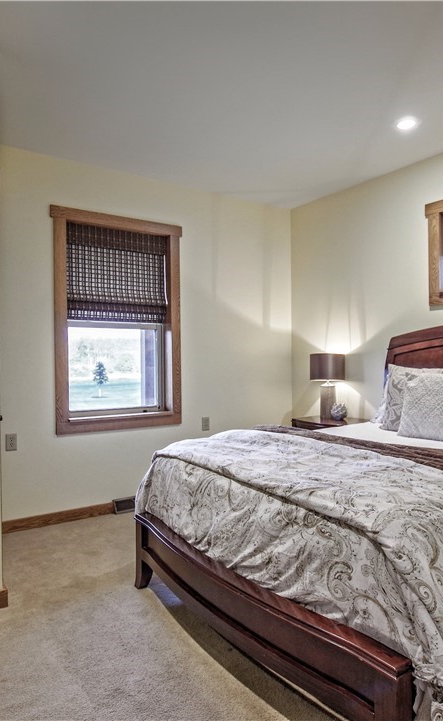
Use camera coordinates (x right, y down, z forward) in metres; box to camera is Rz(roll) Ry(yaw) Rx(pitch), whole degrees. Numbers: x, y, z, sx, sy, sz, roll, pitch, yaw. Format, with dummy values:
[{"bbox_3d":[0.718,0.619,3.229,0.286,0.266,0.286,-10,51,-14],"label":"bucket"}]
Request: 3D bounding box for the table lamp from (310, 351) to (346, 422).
[{"bbox_3d":[0.950,0.232,4.040,0.306,0.590,0.306,0,0,0],"label":"table lamp"}]

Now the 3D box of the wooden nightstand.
[{"bbox_3d":[0.985,0.860,3.940,0.430,0.660,0.660,0,0,-36],"label":"wooden nightstand"}]

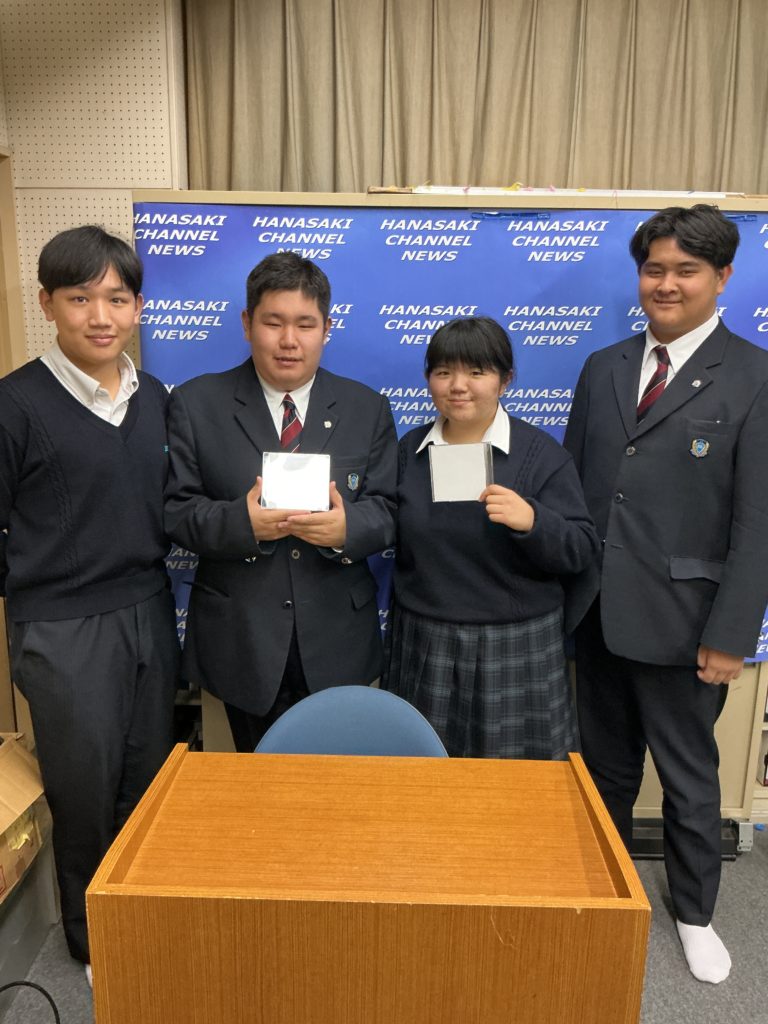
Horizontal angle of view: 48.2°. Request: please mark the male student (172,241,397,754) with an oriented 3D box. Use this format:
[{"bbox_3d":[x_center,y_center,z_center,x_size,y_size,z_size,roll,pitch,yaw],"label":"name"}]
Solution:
[{"bbox_3d":[-0.229,0.251,1.987,0.520,1.635,0.380,0,13,-6],"label":"male student"}]

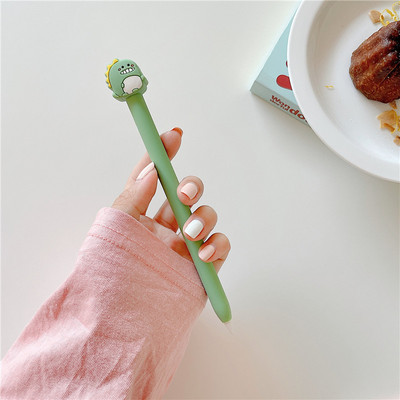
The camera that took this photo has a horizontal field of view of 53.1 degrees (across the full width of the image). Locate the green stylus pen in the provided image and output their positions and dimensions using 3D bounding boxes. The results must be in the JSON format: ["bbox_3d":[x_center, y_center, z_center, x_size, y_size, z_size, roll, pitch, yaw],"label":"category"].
[{"bbox_3d":[-0.016,-0.006,0.248,0.023,0.017,0.175,-23,90,-8],"label":"green stylus pen"}]

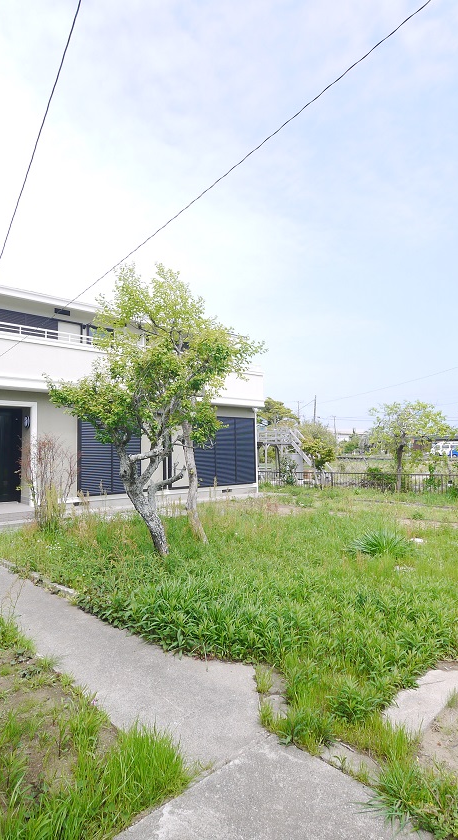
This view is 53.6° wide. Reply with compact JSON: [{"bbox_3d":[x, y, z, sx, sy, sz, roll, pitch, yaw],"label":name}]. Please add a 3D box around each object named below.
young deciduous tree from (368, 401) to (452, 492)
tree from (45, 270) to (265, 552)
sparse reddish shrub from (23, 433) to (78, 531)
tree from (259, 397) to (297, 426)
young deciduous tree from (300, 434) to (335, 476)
[{"bbox_3d":[7.292,1.097,18.300,3.152,3.759,3.100,-3,-5,22],"label":"young deciduous tree"},{"bbox_3d":[-1.103,-0.163,6.800,3.141,4.329,2.800,0,-4,-9],"label":"tree"},{"bbox_3d":[-3.428,1.163,8.700,0.965,1.841,0.965,1,-5,-21],"label":"sparse reddish shrub"},{"bbox_3d":[3.113,1.124,30.000,2.964,5.345,2.964,-2,-4,6],"label":"tree"},{"bbox_3d":[4.005,1.874,20.500,1.599,2.428,1.599,-2,-4,11],"label":"young deciduous tree"}]

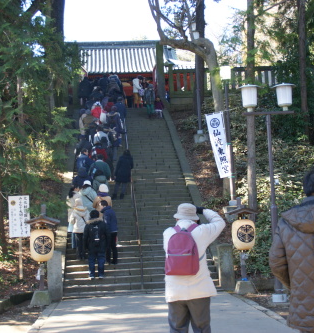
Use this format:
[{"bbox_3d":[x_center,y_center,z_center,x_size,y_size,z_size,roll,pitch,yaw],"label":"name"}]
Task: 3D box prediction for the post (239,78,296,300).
[{"bbox_3d":[2.191,0.454,11.822,1.080,4.142,0.430,-3,-7,3],"label":"post"}]

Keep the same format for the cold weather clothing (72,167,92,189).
[{"bbox_3d":[-2.293,0.382,19.100,0.600,0.760,0.420,-2,-6,-5],"label":"cold weather clothing"}]

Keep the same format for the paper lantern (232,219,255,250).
[{"bbox_3d":[2.045,1.612,14.700,0.540,0.740,0.540,-2,-6,-6],"label":"paper lantern"}]

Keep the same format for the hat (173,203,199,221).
[{"bbox_3d":[0.286,0.443,6.100,0.250,0.165,0.280,-3,-7,10],"label":"hat"}]

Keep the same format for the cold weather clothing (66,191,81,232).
[{"bbox_3d":[-2.250,1.231,16.900,0.470,1.000,0.360,-4,-7,15],"label":"cold weather clothing"}]

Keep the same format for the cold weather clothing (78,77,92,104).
[{"bbox_3d":[-3.498,-3.649,30.400,0.640,1.420,0.460,-2,-6,-5],"label":"cold weather clothing"}]

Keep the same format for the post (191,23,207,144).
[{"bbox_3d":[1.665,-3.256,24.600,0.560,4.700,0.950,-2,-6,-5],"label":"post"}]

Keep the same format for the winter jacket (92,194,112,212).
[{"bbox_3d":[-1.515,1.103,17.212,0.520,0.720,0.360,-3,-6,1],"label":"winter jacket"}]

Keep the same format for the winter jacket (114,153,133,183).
[{"bbox_3d":[-1.090,0.087,20.200,0.570,0.920,0.360,-2,-7,-5],"label":"winter jacket"}]

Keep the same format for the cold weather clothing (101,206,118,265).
[{"bbox_3d":[-1.285,1.826,16.900,0.400,1.600,0.460,-4,-7,19],"label":"cold weather clothing"}]

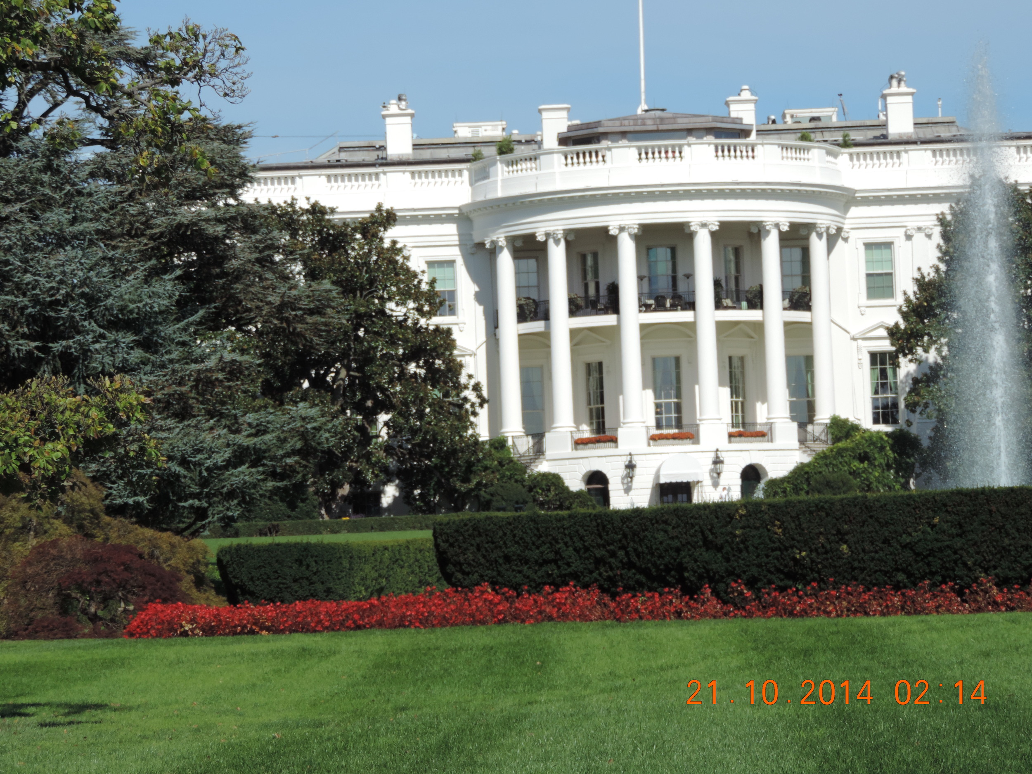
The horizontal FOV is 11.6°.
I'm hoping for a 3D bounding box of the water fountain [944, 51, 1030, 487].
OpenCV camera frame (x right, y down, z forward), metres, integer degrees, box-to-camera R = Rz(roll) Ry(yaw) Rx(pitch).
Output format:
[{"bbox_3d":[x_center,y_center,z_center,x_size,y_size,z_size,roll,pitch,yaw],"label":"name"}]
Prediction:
[{"bbox_3d":[8.848,-1.594,95.000,1.900,9.500,1.900,-2,-3,5],"label":"water fountain"}]

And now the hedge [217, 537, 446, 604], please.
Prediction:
[{"bbox_3d":[-2.689,2.836,77.000,3.800,1.120,1.150,-2,-3,-2],"label":"hedge"}]

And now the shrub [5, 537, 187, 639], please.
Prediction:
[{"bbox_3d":[-6.169,2.945,74.500,2.700,1.500,2.300,-2,-3,-5],"label":"shrub"}]

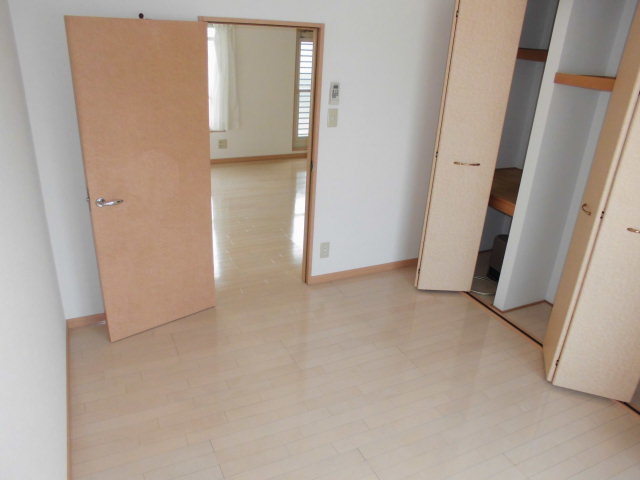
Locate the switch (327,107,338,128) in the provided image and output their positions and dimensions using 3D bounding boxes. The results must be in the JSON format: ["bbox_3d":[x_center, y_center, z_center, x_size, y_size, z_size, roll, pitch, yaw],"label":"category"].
[{"bbox_3d":[0.086,-0.803,3.177,0.072,0.120,0.010,-8,25,-24],"label":"switch"}]

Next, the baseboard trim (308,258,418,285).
[{"bbox_3d":[0.379,0.245,3.801,1.010,0.065,0.012,-8,25,-24],"label":"baseboard trim"}]

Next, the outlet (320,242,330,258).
[{"bbox_3d":[0.038,0.080,3.545,0.072,0.121,0.010,-8,25,-24],"label":"outlet"}]

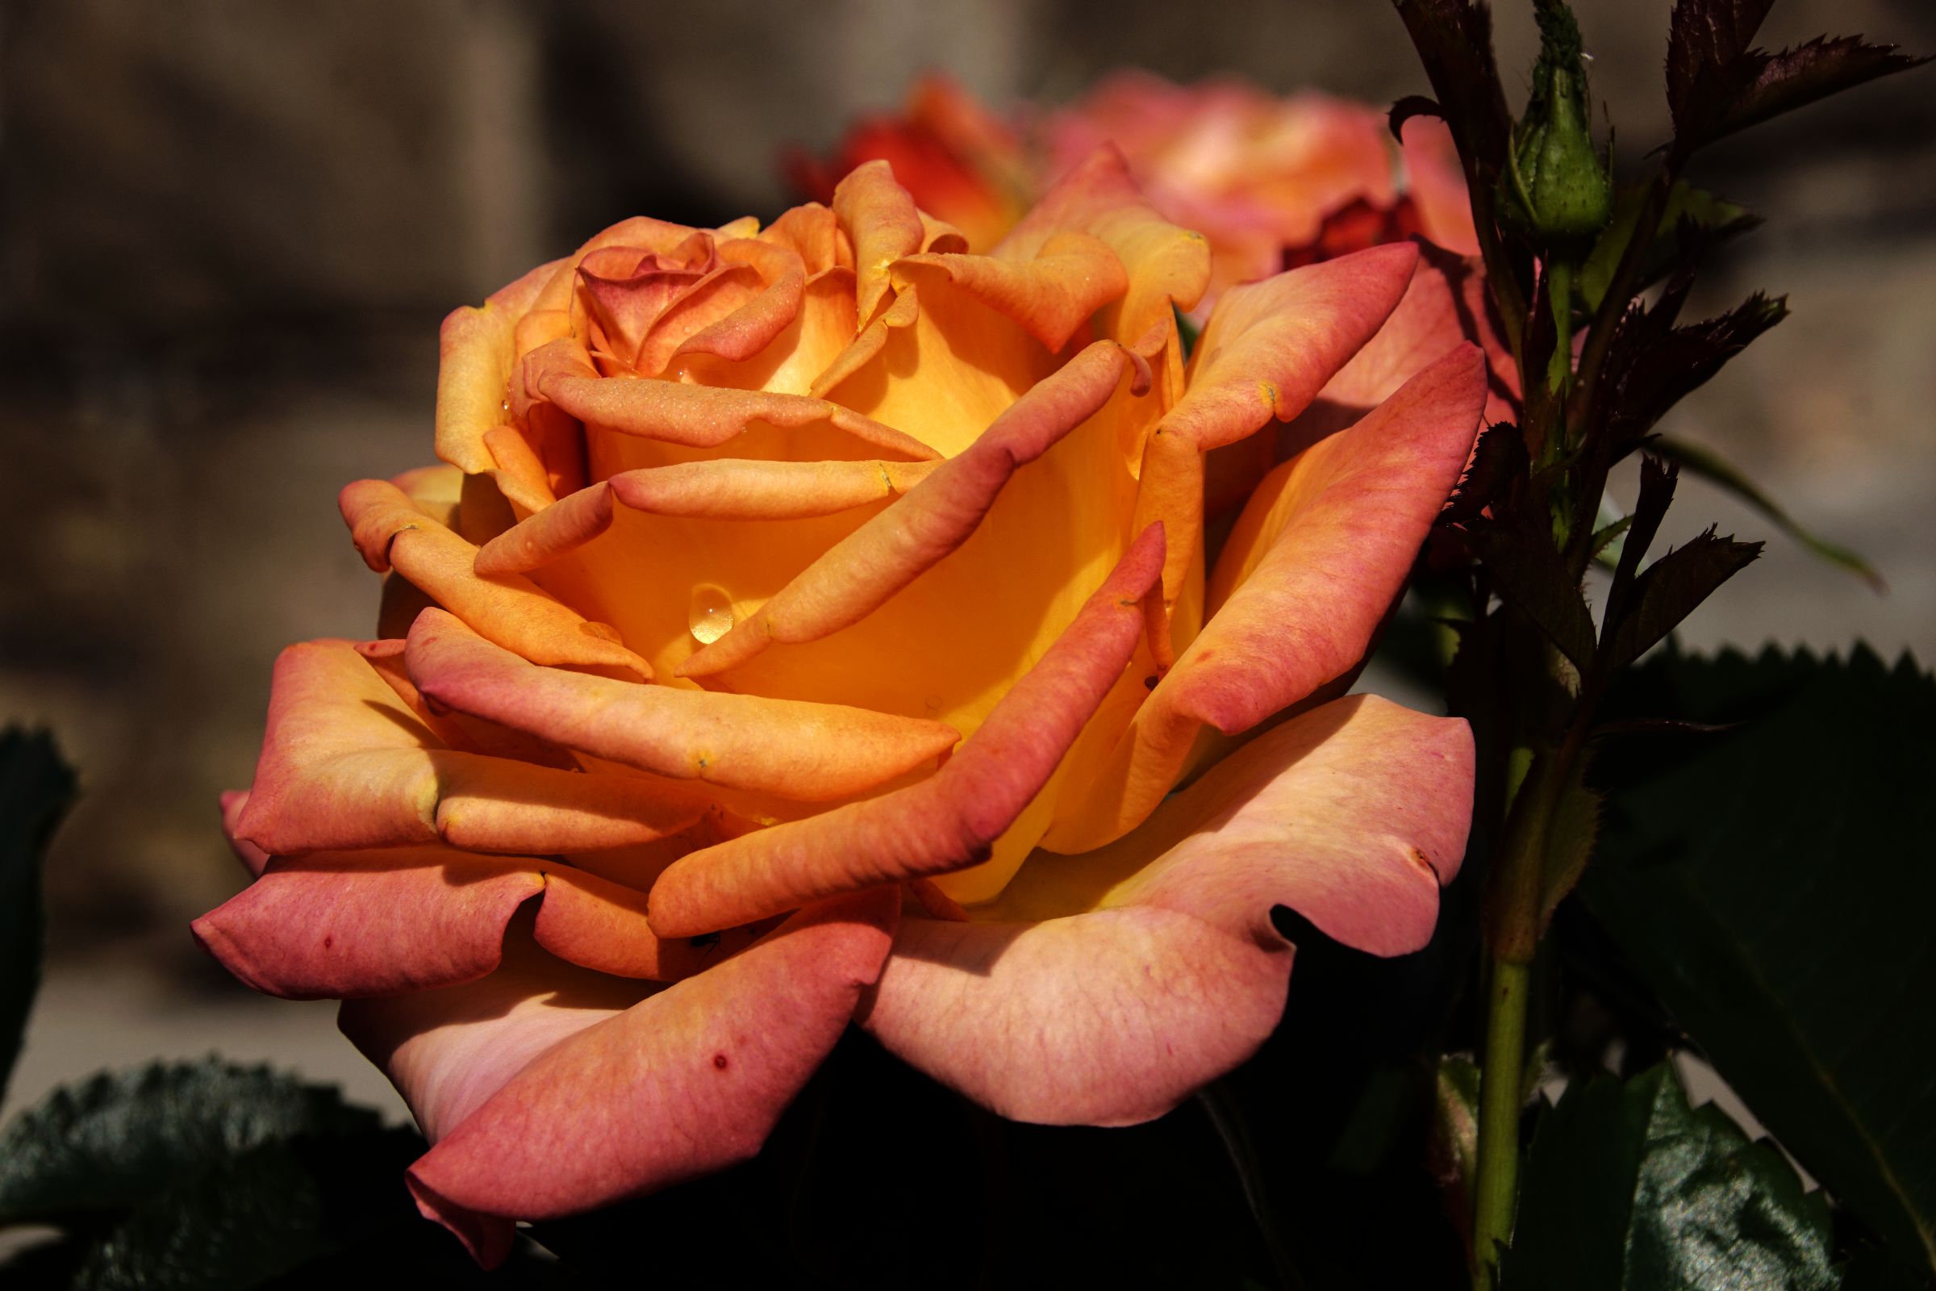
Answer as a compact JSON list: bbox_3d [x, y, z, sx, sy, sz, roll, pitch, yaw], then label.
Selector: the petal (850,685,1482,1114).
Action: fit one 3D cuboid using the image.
[{"bbox_3d":[0.016,0.021,0.592,0.041,0.027,0.032,-4,13,-20],"label":"petal"}]

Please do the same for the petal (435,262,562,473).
[{"bbox_3d":[-0.040,-0.023,0.625,0.008,0.018,0.007,-12,17,-44],"label":"petal"}]

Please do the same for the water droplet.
[{"bbox_3d":[-0.021,-0.003,0.597,0.004,0.005,0.003,0,12,0],"label":"water droplet"}]

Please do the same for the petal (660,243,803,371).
[{"bbox_3d":[-0.020,-0.028,0.614,0.010,0.010,0.010,-3,12,-15],"label":"petal"}]

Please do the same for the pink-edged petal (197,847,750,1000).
[{"bbox_3d":[-0.041,0.023,0.594,0.043,0.008,0.018,3,12,15],"label":"pink-edged petal"}]

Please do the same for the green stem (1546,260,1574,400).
[{"bbox_3d":[0.051,-0.027,0.625,0.003,0.012,0.002,0,12,0],"label":"green stem"}]

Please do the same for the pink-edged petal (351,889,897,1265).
[{"bbox_3d":[-0.028,0.035,0.582,0.040,0.024,0.022,3,12,12],"label":"pink-edged petal"}]

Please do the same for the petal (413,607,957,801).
[{"bbox_3d":[-0.023,0.005,0.586,0.043,0.013,0.014,2,12,10],"label":"petal"}]

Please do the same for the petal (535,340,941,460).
[{"bbox_3d":[-0.020,-0.020,0.604,0.033,0.009,0.012,1,12,5],"label":"petal"}]

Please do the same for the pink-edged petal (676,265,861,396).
[{"bbox_3d":[-0.017,-0.026,0.611,0.013,0.009,0.010,-3,12,-15],"label":"pink-edged petal"}]

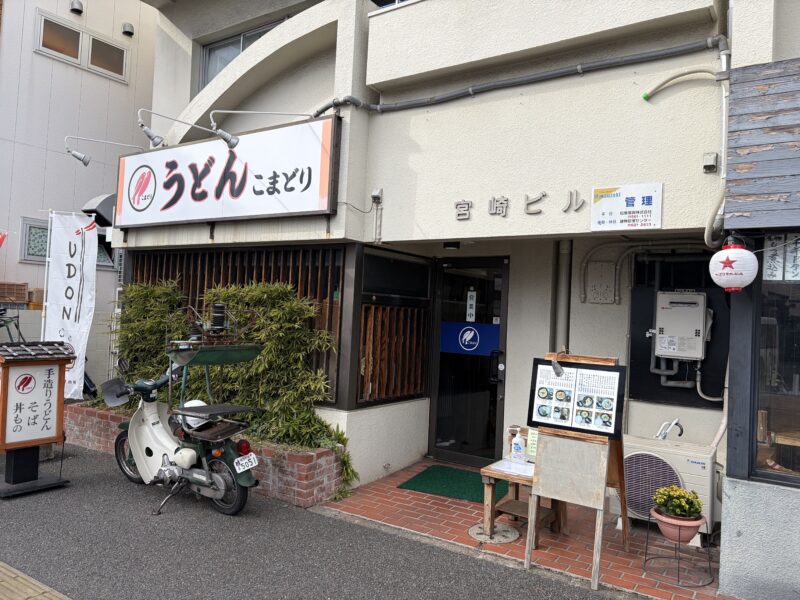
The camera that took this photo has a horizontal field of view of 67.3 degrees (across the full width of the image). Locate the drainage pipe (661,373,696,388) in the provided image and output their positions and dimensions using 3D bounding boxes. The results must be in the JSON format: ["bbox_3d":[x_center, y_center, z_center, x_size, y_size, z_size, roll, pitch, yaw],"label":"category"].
[{"bbox_3d":[2.194,0.634,4.734,0.250,0.115,0.070,1,-1,34],"label":"drainage pipe"}]

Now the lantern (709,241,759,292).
[{"bbox_3d":[1.882,-0.180,3.387,0.245,0.275,0.245,1,-2,37],"label":"lantern"}]

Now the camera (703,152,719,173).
[{"bbox_3d":[1.890,-0.833,3.654,0.085,0.125,0.070,1,-1,34],"label":"camera"}]

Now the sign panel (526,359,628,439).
[{"bbox_3d":[1.119,0.618,3.820,0.602,0.447,0.030,1,-11,34],"label":"sign panel"}]

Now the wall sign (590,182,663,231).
[{"bbox_3d":[1.530,-0.633,4.073,0.457,0.305,0.030,2,-2,34],"label":"wall sign"}]

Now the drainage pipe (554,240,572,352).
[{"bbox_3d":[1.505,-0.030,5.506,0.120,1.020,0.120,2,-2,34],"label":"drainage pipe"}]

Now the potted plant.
[{"bbox_3d":[1.747,1.334,3.772,0.335,0.340,0.335,1,-1,34],"label":"potted plant"}]

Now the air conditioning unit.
[{"bbox_3d":[1.931,1.345,4.433,0.680,0.545,0.285,1,-1,34],"label":"air conditioning unit"}]

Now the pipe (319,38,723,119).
[{"bbox_3d":[0.638,-1.644,4.554,3.250,0.170,0.270,2,-2,34],"label":"pipe"}]

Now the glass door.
[{"bbox_3d":[0.691,0.616,6.169,0.850,2.110,0.080,2,-2,34],"label":"glass door"}]

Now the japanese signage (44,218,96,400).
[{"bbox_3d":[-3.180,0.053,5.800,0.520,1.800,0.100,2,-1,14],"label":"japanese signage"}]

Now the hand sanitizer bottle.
[{"bbox_3d":[0.905,1.096,4.555,0.100,0.245,0.100,2,-1,0],"label":"hand sanitizer bottle"}]

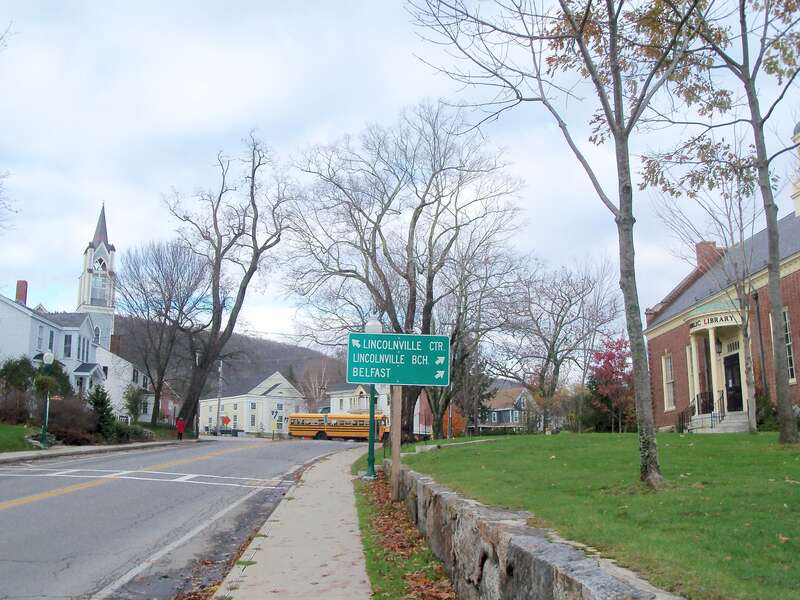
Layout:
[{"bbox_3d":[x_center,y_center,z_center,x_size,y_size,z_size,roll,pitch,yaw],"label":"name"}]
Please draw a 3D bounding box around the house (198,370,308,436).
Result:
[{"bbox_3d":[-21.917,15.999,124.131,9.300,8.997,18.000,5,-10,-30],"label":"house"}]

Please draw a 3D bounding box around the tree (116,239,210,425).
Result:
[{"bbox_3d":[-18.241,2.337,62.391,7.246,14.509,7.000,0,-9,0],"label":"tree"}]

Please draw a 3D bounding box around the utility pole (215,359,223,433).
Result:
[{"bbox_3d":[-24.524,13.001,109.296,0.500,10.203,0.450,0,-9,0],"label":"utility pole"}]

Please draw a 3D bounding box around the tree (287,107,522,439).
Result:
[{"bbox_3d":[0.207,-2.029,47.907,13.606,20.622,12.500,0,-9,0],"label":"tree"}]

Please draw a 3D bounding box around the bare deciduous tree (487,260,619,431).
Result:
[{"bbox_3d":[12.301,3.596,65.249,10.646,13.842,9.800,0,-9,0],"label":"bare deciduous tree"}]

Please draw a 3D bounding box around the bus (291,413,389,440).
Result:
[{"bbox_3d":[-6.072,13.680,86.926,11.600,3.100,2.450,-2,-9,12],"label":"bus"}]

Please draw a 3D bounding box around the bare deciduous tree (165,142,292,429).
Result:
[{"bbox_3d":[-13.704,-1.440,65.017,9.796,24.475,8.800,0,-9,0],"label":"bare deciduous tree"}]

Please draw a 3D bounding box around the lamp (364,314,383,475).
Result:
[{"bbox_3d":[-0.693,2.519,21.166,0.470,4.159,0.470,0,-9,0],"label":"lamp"}]

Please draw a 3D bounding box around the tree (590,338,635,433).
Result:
[{"bbox_3d":[15.248,6.076,57.770,3.286,6.686,3.300,0,-9,0],"label":"tree"}]

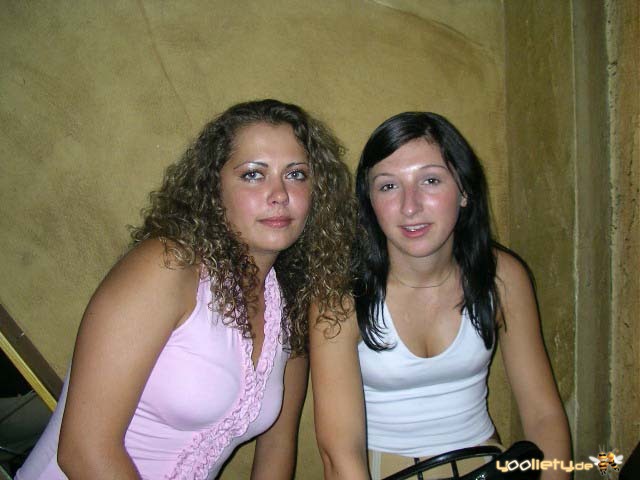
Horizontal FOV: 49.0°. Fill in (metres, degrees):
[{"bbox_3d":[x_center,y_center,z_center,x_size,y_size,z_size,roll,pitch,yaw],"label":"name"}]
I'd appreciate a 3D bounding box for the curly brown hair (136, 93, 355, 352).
[{"bbox_3d":[-0.118,-0.021,1.080,0.330,0.380,0.270,-2,3,-15],"label":"curly brown hair"}]

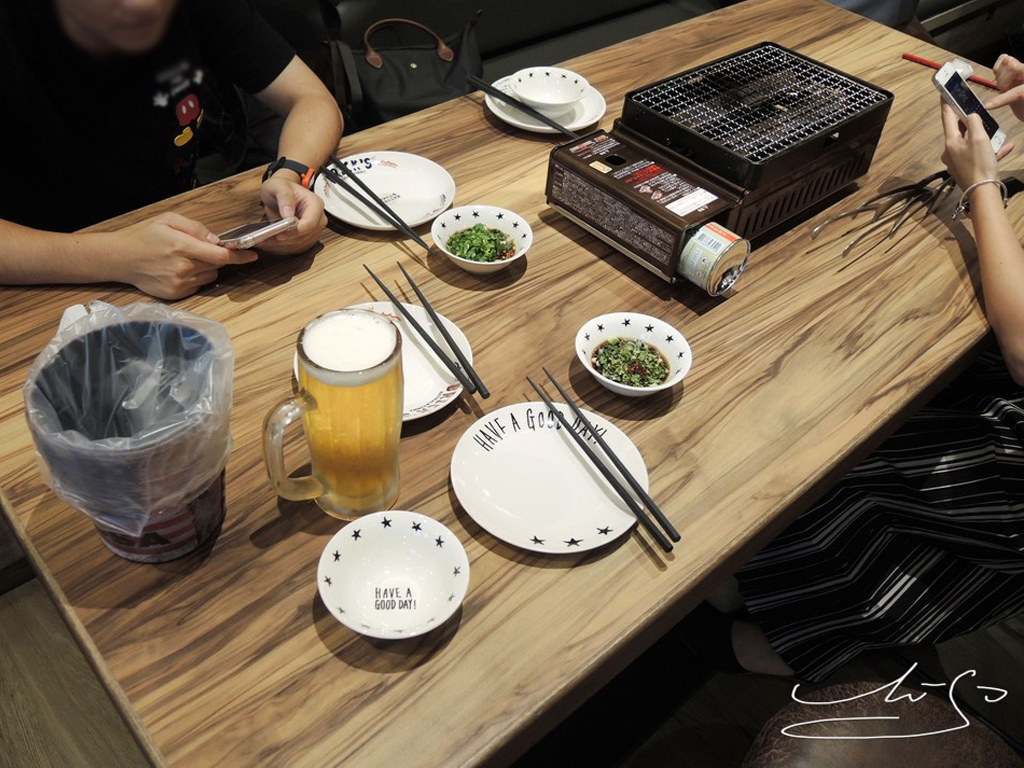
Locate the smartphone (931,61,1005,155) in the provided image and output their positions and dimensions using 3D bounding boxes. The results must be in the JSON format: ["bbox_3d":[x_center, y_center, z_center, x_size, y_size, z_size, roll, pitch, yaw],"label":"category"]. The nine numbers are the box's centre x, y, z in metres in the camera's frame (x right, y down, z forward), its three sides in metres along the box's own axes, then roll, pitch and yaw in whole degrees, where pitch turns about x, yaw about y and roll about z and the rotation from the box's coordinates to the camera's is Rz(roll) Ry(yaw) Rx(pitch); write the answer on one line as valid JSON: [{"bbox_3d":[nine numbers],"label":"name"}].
[{"bbox_3d":[0.587,-0.352,1.062,0.125,0.010,0.060,49,54,-4],"label":"smartphone"}]

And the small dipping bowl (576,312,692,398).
[{"bbox_3d":[0.116,-0.018,0.812,0.112,0.042,0.112,3,44,-3],"label":"small dipping bowl"}]

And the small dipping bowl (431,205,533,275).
[{"bbox_3d":[-0.034,-0.151,0.928,0.112,0.042,0.112,3,44,-3],"label":"small dipping bowl"}]

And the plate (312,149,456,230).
[{"bbox_3d":[-0.159,-0.239,1.048,0.175,0.020,0.175,3,46,-3],"label":"plate"}]

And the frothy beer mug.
[{"bbox_3d":[-0.146,0.037,0.675,0.118,0.173,0.081,-22,52,-24],"label":"frothy beer mug"}]

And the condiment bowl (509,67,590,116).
[{"bbox_3d":[0.054,-0.415,1.206,0.114,0.045,0.114,3,46,-3],"label":"condiment bowl"}]

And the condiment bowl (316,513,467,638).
[{"bbox_3d":[-0.089,0.153,0.628,0.112,0.042,0.112,3,44,-3],"label":"condiment bowl"}]

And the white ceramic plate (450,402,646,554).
[{"bbox_3d":[0.032,0.082,0.718,0.171,0.020,0.171,3,44,-3],"label":"white ceramic plate"}]

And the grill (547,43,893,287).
[{"bbox_3d":[0.258,-0.290,1.040,0.398,0.138,0.208,-30,54,-31],"label":"grill"}]

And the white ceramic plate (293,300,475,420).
[{"bbox_3d":[-0.129,-0.020,0.839,0.175,0.020,0.175,3,46,-3],"label":"white ceramic plate"}]

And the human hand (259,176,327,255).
[{"bbox_3d":[-0.237,-0.180,0.891,0.080,0.075,0.090,18,45,12],"label":"human hand"}]

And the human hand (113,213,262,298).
[{"bbox_3d":[-0.350,-0.136,0.889,0.158,0.074,0.082,2,46,-4],"label":"human hand"}]

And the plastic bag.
[{"bbox_3d":[-0.265,0.044,0.620,0.150,0.140,0.148,6,44,0],"label":"plastic bag"}]

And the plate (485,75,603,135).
[{"bbox_3d":[0.051,-0.415,1.238,0.175,0.020,0.175,3,46,-3],"label":"plate"}]

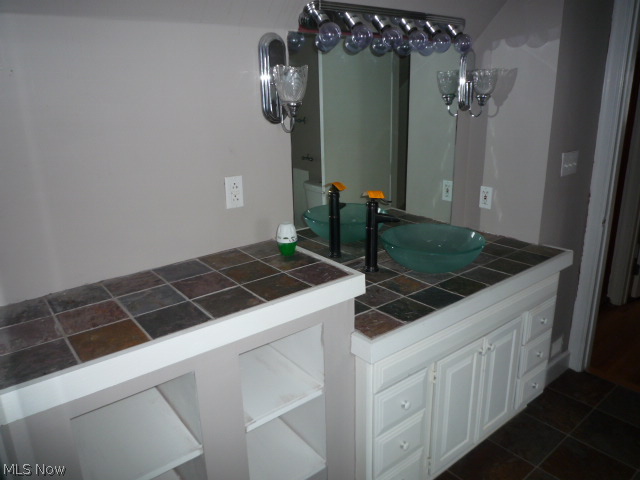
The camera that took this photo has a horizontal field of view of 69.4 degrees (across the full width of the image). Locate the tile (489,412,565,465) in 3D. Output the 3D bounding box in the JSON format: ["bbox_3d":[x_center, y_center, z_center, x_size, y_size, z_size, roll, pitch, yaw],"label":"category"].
[{"bbox_3d":[1.037,0.980,2.323,0.301,0.010,0.264,-15,21,-35],"label":"tile"}]

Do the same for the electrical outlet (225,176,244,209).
[{"bbox_3d":[-0.307,-0.172,1.660,0.070,0.115,0.010,-15,21,-35],"label":"electrical outlet"}]

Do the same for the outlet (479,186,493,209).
[{"bbox_3d":[0.876,-0.224,2.441,0.010,0.115,0.070,-15,21,-35],"label":"outlet"}]

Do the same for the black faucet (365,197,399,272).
[{"bbox_3d":[0.269,-0.027,1.982,0.152,0.313,0.055,-2,17,0],"label":"black faucet"}]

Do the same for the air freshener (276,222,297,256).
[{"bbox_3d":[-0.121,-0.004,1.648,0.073,0.109,0.073,-2,17,1],"label":"air freshener"}]

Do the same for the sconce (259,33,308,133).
[{"bbox_3d":[-0.120,-0.540,1.590,0.119,0.329,0.184,-15,21,-35],"label":"sconce"}]

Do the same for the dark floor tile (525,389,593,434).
[{"bbox_3d":[1.279,0.917,2.499,0.301,0.010,0.264,-15,21,-35],"label":"dark floor tile"}]

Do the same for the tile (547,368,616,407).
[{"bbox_3d":[1.520,0.854,2.676,0.301,0.010,0.264,-15,21,-35],"label":"tile"}]

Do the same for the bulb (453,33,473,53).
[{"bbox_3d":[0.649,-0.890,2.089,0.080,0.080,0.080,-15,21,-35],"label":"bulb"}]

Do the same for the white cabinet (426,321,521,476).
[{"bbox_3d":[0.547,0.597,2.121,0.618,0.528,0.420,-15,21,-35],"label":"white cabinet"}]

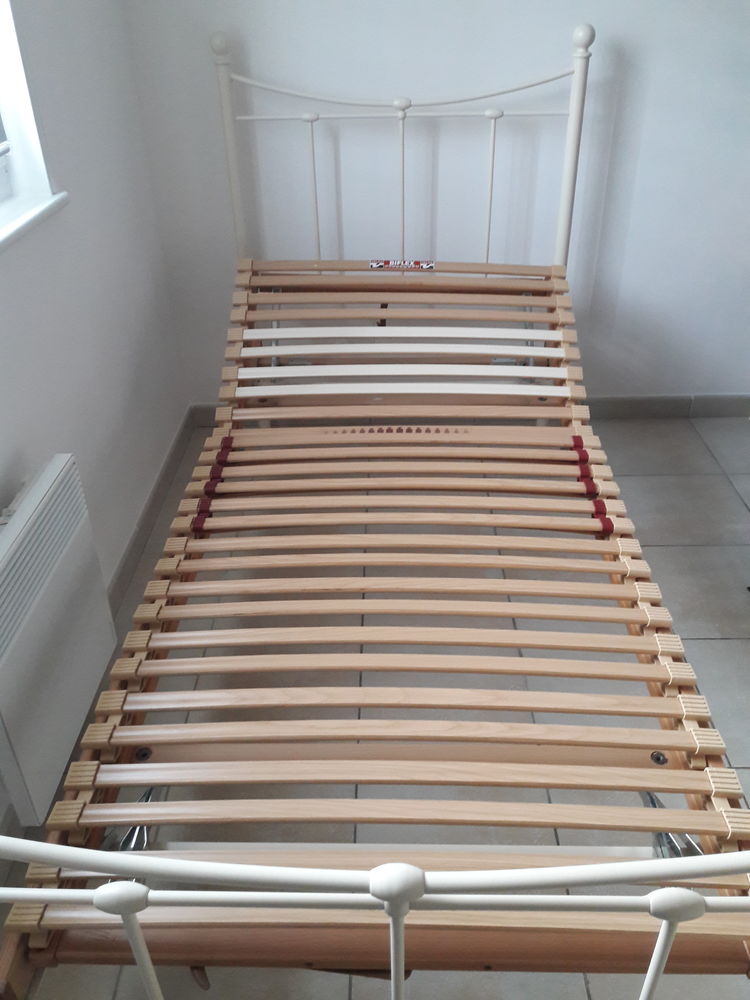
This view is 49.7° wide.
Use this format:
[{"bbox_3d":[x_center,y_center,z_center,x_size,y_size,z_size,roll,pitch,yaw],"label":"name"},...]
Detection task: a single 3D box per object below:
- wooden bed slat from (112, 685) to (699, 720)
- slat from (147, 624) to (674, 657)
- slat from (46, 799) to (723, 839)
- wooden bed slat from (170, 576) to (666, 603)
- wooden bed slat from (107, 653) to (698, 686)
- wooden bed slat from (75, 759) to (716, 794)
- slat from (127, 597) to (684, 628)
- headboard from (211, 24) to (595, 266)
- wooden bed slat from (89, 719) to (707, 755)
[{"bbox_3d":[0.035,0.294,1.181,0.855,0.027,0.036,0,33,2],"label":"wooden bed slat"},{"bbox_3d":[0.040,0.223,1.290,0.855,0.027,0.036,0,33,2],"label":"slat"},{"bbox_3d":[0.030,0.398,1.022,0.855,0.027,0.036,0,33,2],"label":"slat"},{"bbox_3d":[0.043,0.153,1.397,0.855,0.027,0.036,0,33,2],"label":"wooden bed slat"},{"bbox_3d":[0.038,0.256,1.240,0.855,0.027,0.036,0,33,2],"label":"wooden bed slat"},{"bbox_3d":[0.032,0.366,1.071,0.855,0.027,0.036,0,33,2],"label":"wooden bed slat"},{"bbox_3d":[0.042,0.185,1.349,0.855,0.027,0.036,0,33,2],"label":"slat"},{"bbox_3d":[0.078,-0.729,2.377,0.998,1.137,0.057,0,33,2],"label":"headboard"},{"bbox_3d":[0.034,0.328,1.130,0.855,0.027,0.036,0,33,2],"label":"wooden bed slat"}]

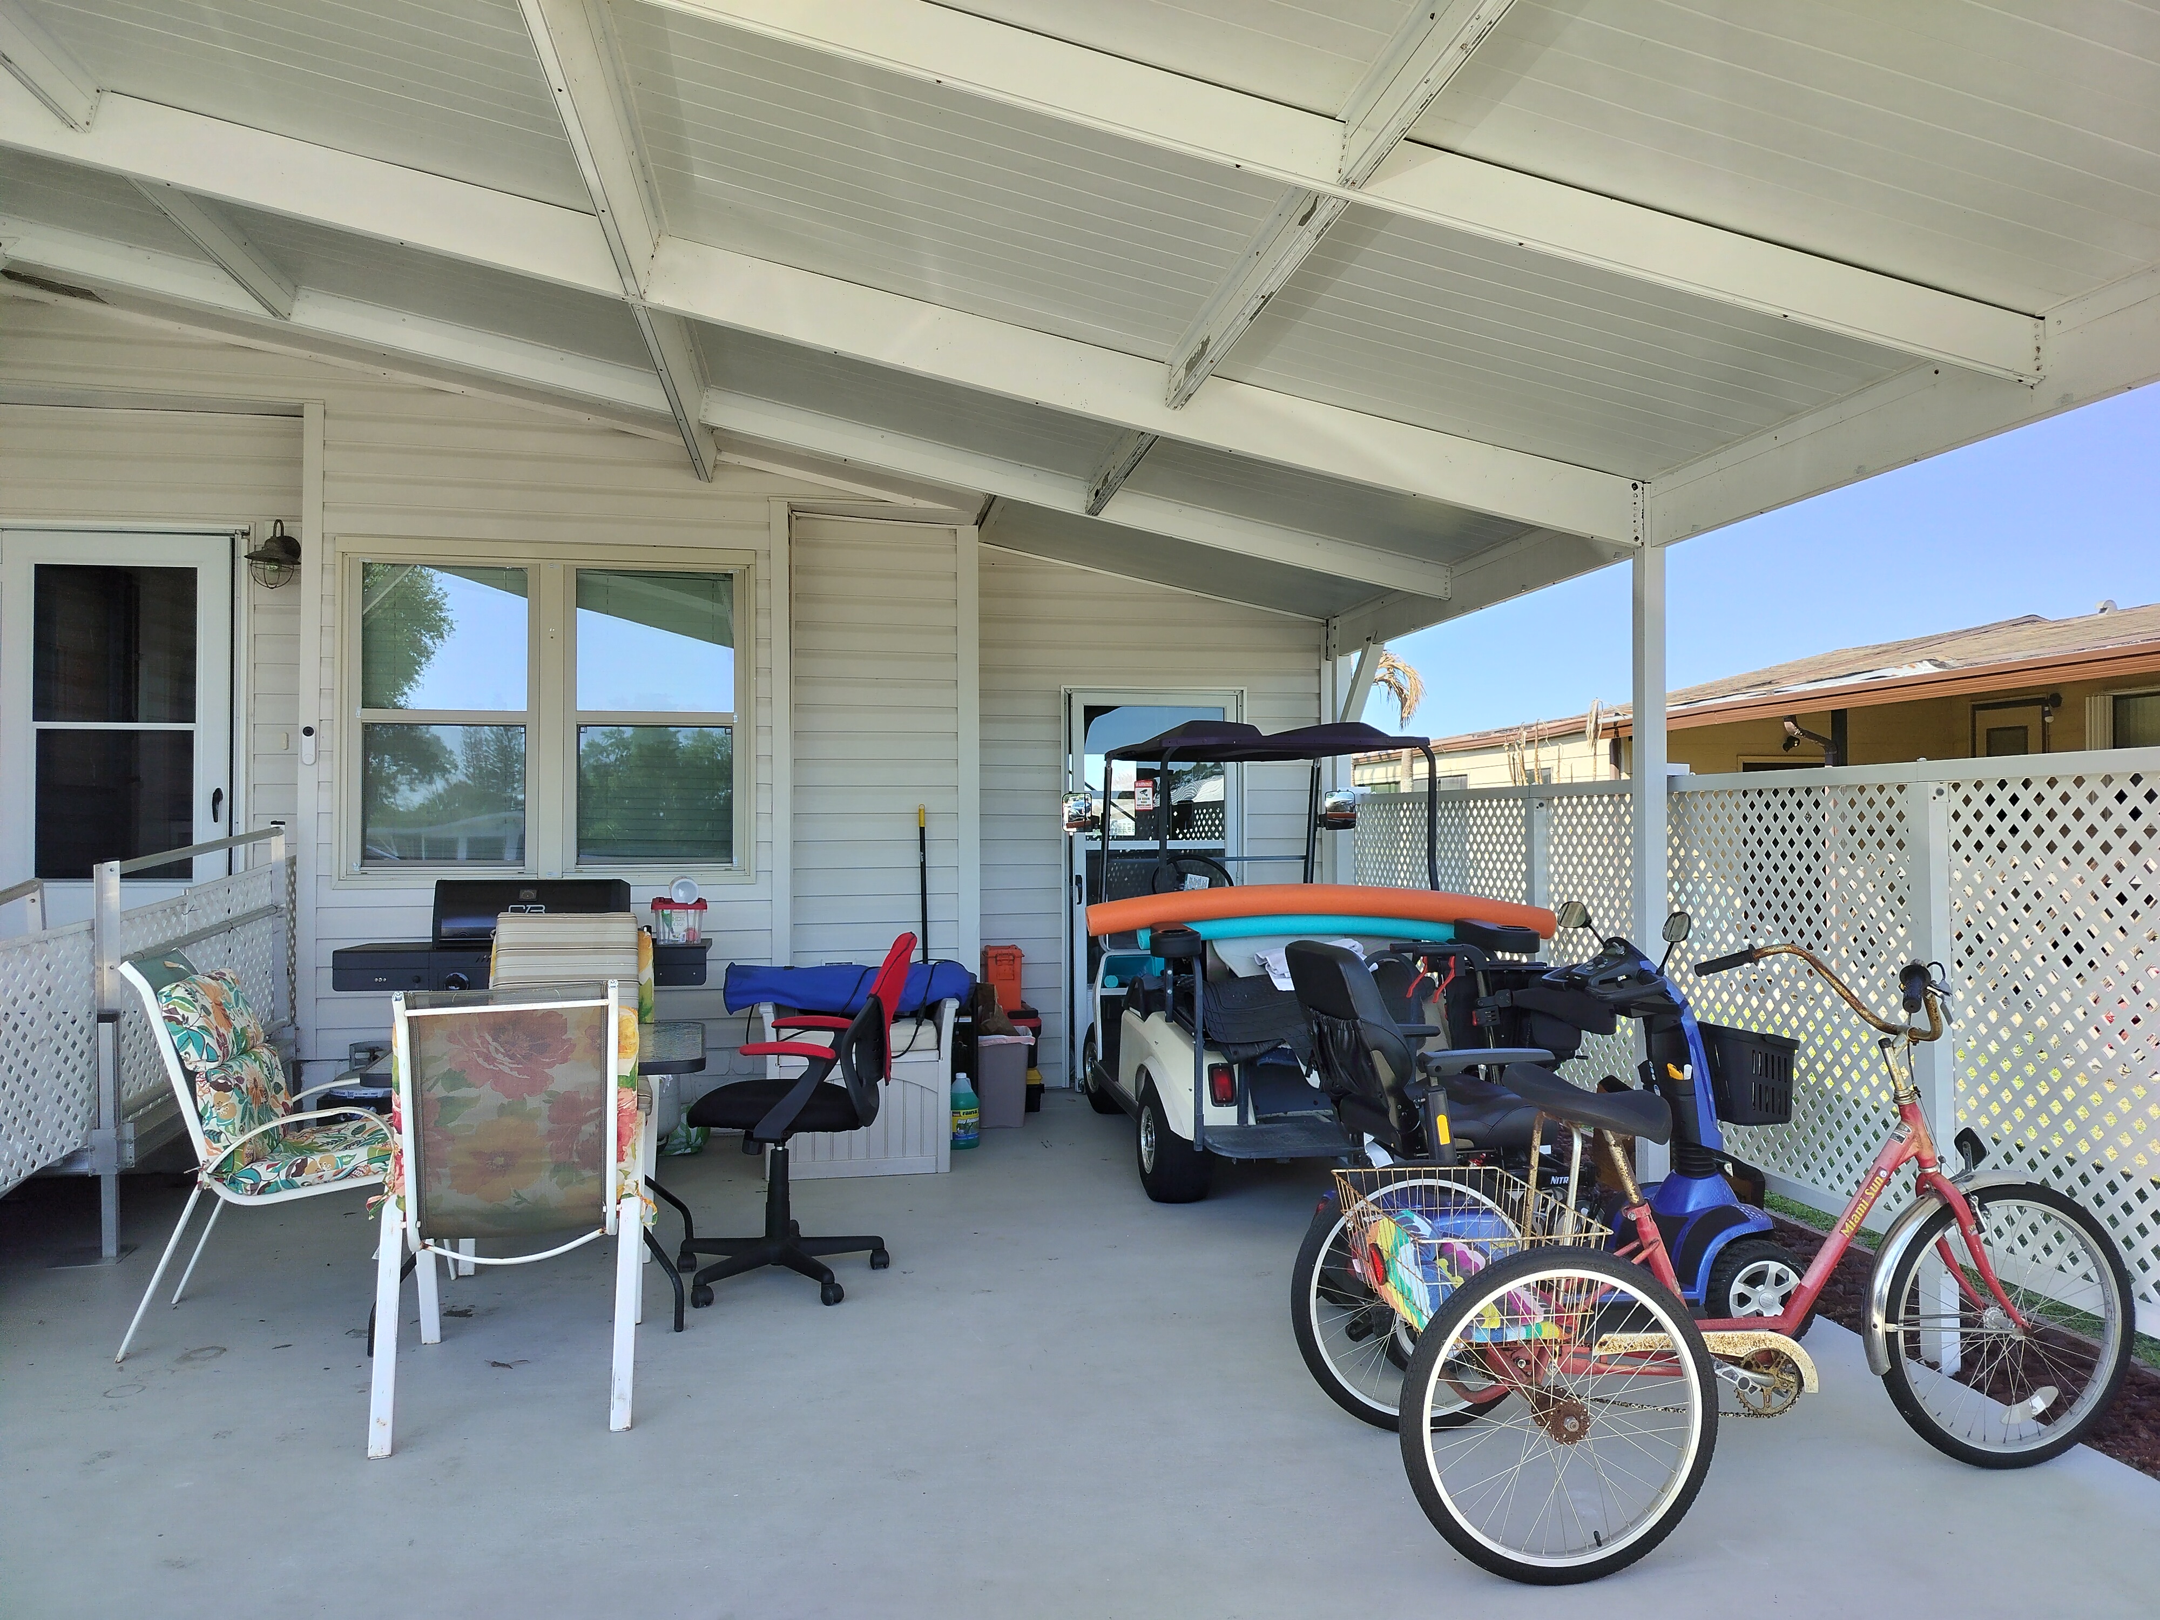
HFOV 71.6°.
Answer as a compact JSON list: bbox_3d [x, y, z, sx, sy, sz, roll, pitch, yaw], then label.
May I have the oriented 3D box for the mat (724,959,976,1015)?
[{"bbox_3d":[-0.921,0.694,6.023,1.000,0.190,0.190,0,-1,-9],"label":"mat"}]

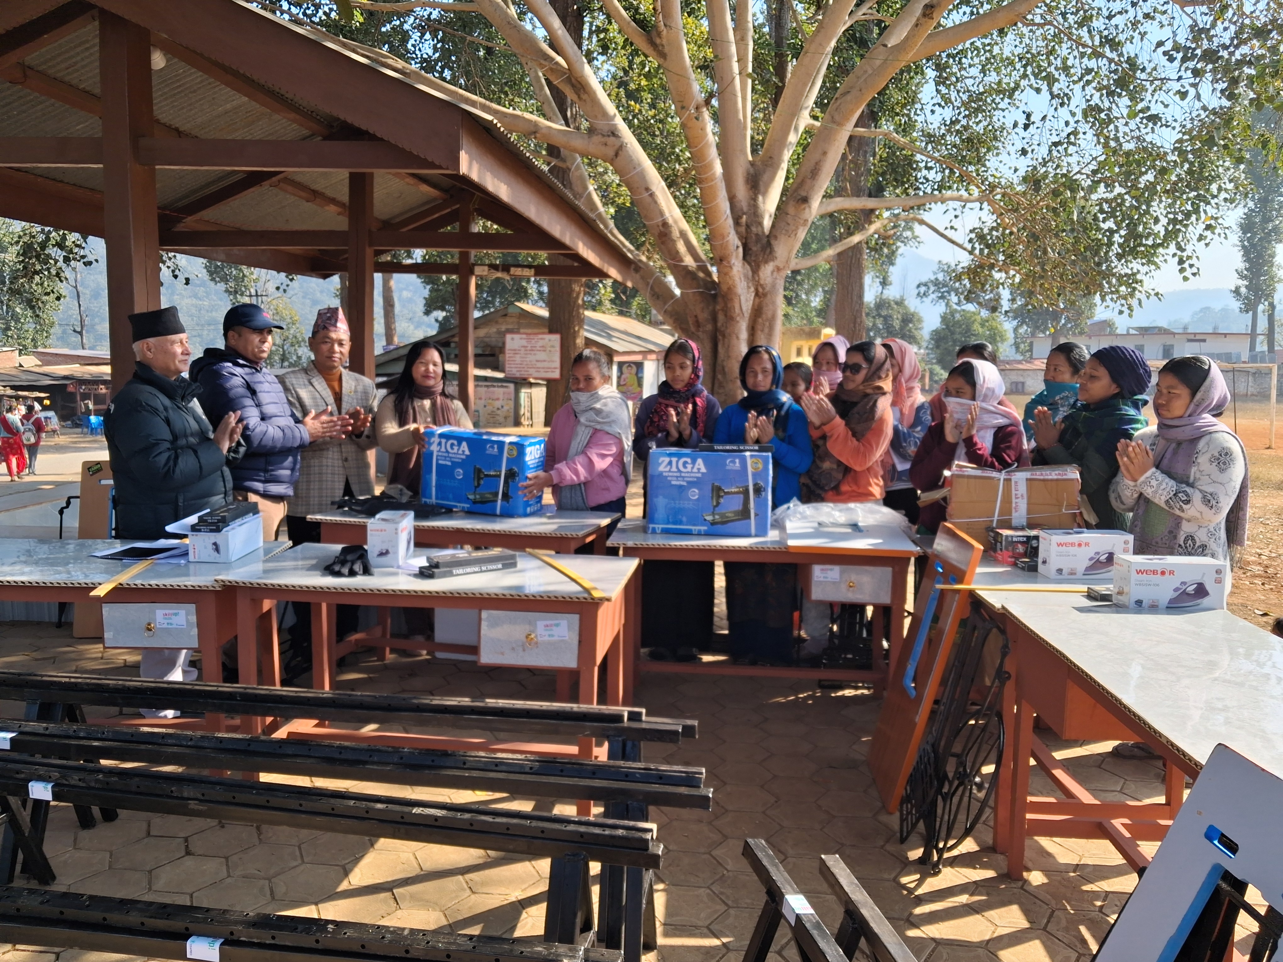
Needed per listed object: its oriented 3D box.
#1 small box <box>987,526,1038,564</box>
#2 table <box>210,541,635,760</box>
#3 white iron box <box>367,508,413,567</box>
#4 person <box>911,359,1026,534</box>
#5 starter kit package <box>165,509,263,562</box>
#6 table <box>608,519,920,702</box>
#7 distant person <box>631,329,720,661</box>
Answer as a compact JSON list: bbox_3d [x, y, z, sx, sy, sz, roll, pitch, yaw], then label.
[{"bbox_3d":[1.400,0.241,3.732,0.155,0.090,0.165,1,6,0],"label":"small box"},{"bbox_3d":[-0.657,0.664,3.299,1.200,0.760,0.640,2,6,5],"label":"table"},{"bbox_3d":[-0.851,0.194,3.395,0.108,0.145,0.270,1,6,-5],"label":"white iron box"},{"bbox_3d":[1.443,0.219,4.428,0.470,1.509,0.500,-4,8,-41],"label":"person"},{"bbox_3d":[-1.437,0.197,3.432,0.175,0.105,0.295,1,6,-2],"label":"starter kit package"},{"bbox_3d":[0.469,0.596,4.184,1.200,0.760,0.640,2,6,3],"label":"table"},{"bbox_3d":[0.181,0.080,5.040,0.470,1.578,0.420,2,6,3],"label":"distant person"}]

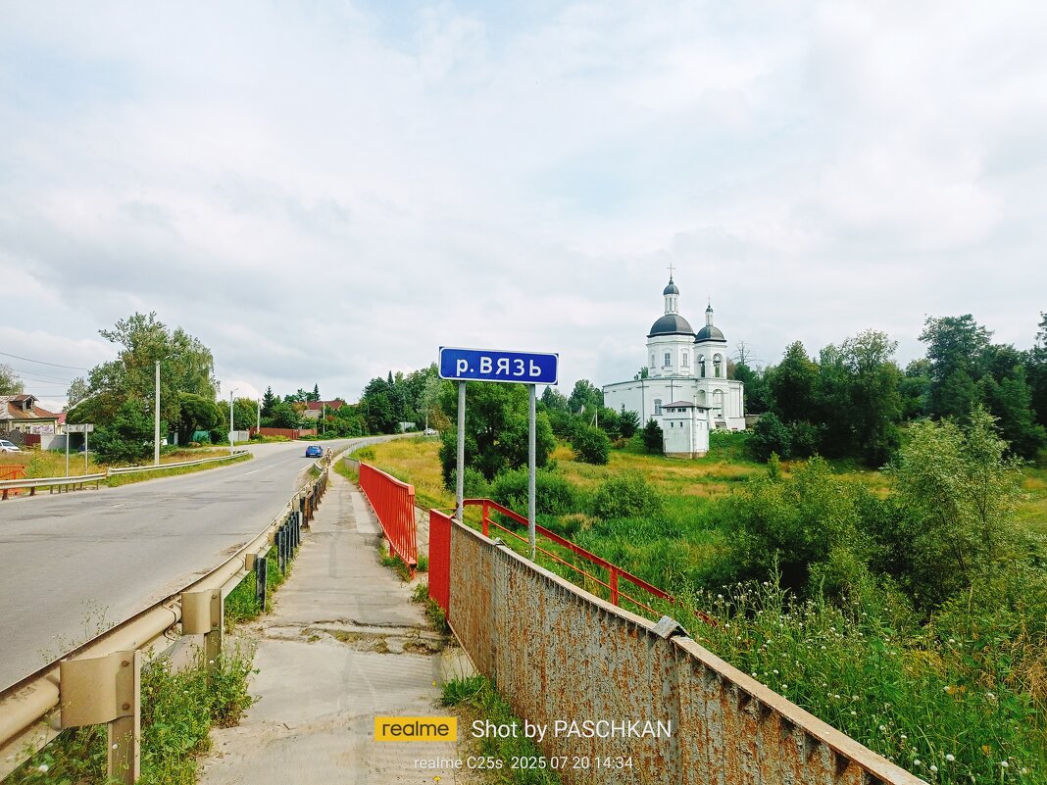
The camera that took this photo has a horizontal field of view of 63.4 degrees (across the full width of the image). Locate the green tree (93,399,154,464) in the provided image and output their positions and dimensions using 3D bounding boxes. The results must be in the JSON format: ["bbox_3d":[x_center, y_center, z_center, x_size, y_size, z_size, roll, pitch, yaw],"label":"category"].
[{"bbox_3d":[-30.740,2.970,65.000,4.660,5.040,4.520,0,-3,0],"label":"green tree"}]

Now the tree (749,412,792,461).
[{"bbox_3d":[30.690,5.470,105.000,5.350,6.080,5.080,0,-3,0],"label":"tree"}]

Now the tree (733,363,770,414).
[{"bbox_3d":[39.830,0.170,148.000,6.170,10.620,6.170,0,-3,0],"label":"tree"}]

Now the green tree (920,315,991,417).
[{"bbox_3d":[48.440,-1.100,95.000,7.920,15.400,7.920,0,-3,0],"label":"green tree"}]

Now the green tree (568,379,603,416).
[{"bbox_3d":[11.940,1.720,165.000,6.880,8.790,6.880,0,-3,0],"label":"green tree"}]

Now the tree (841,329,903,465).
[{"bbox_3d":[41.151,0.579,100.000,6.962,15.655,6.962,0,-3,0],"label":"tree"}]

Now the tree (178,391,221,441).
[{"bbox_3d":[-44.000,3.590,115.000,6.120,7.190,5.940,0,-3,0],"label":"tree"}]

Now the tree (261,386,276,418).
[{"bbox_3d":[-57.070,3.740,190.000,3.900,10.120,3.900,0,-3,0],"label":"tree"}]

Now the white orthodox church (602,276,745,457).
[{"bbox_3d":[26.800,-6.794,149.474,19.000,29.000,30.000,1,-3,-16],"label":"white orthodox church"}]

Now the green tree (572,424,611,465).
[{"bbox_3d":[7.930,6.130,100.000,4.630,4.860,4.490,0,-3,0],"label":"green tree"}]

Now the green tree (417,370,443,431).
[{"bbox_3d":[-19.909,2.001,182.000,5.313,13.007,5.845,0,-3,0],"label":"green tree"}]

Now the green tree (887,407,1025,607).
[{"bbox_3d":[10.732,2.844,21.000,3.348,4.907,3.348,0,-3,0],"label":"green tree"}]

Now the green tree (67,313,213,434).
[{"bbox_3d":[-37.775,-1.167,84.000,14.525,13.340,13.072,0,-3,0],"label":"green tree"}]

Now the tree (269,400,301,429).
[{"bbox_3d":[-45.755,4.623,163.000,6.223,6.102,6.223,0,-3,0],"label":"tree"}]

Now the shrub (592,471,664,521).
[{"bbox_3d":[4.641,4.619,38.000,3.157,2.155,2.999,0,-3,0],"label":"shrub"}]

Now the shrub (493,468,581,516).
[{"bbox_3d":[0.506,4.465,38.000,3.840,2.198,3.456,0,-3,0],"label":"shrub"}]

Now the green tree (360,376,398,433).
[{"bbox_3d":[-30.391,2.782,178.000,7.994,11.913,7.994,0,-3,0],"label":"green tree"}]

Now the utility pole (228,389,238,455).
[{"bbox_3d":[-33.630,3.400,98.000,0.900,7.710,0.450,0,-3,0],"label":"utility pole"}]

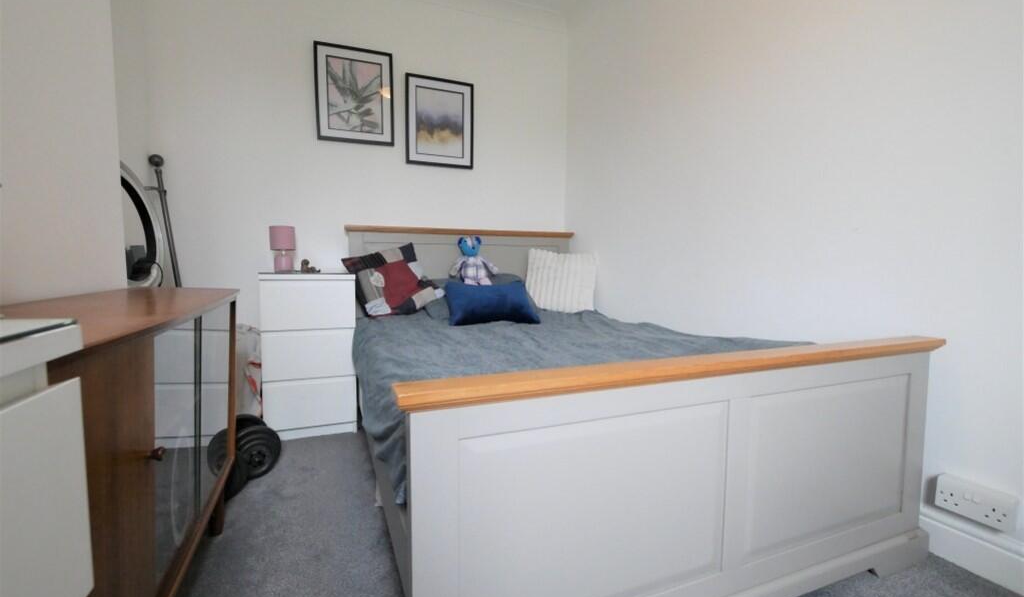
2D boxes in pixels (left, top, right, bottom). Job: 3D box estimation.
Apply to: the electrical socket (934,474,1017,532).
[{"bbox_3d":[1.241,0.541,1.104,0.038,0.086,0.145,-1,4,-22],"label":"electrical socket"}]

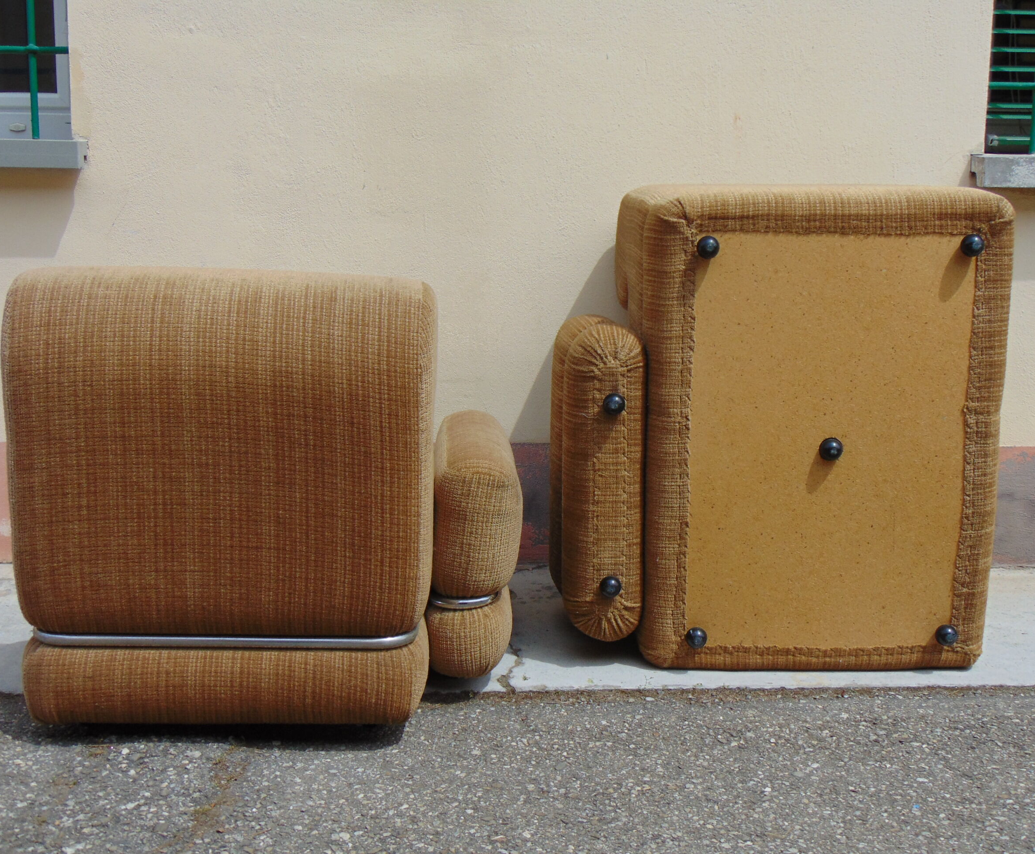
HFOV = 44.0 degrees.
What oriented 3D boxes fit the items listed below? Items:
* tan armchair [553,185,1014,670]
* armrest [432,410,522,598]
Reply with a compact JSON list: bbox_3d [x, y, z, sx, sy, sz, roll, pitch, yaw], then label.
[{"bbox_3d":[0.475,-0.031,2.638,0.810,0.900,0.750,0,10,0],"label":"tan armchair"},{"bbox_3d":[-0.079,0.127,2.480,0.155,0.250,0.610,0,8,-2],"label":"armrest"}]

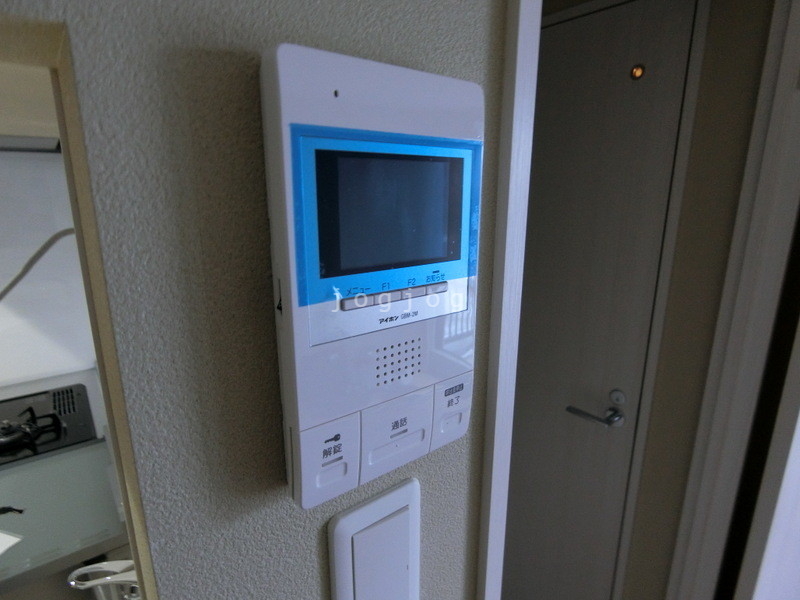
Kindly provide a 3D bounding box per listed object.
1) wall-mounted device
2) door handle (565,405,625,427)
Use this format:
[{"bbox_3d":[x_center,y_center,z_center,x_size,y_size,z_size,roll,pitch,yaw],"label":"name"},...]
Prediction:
[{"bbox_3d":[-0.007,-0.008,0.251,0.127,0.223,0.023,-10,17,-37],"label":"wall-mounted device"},{"bbox_3d":[0.528,0.302,1.184,0.064,0.052,0.132,-11,17,-37],"label":"door handle"}]

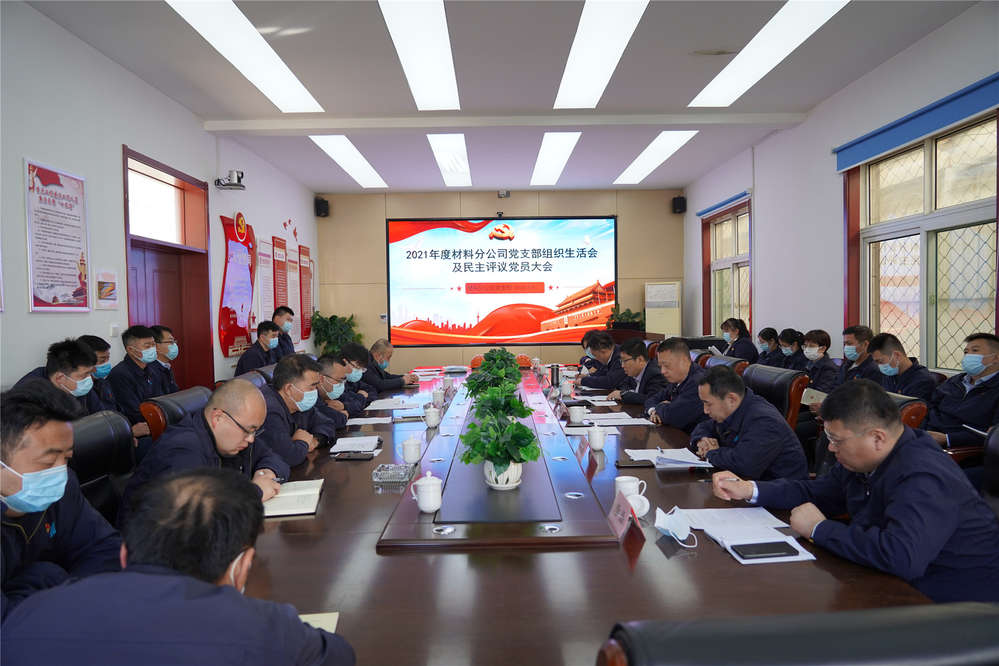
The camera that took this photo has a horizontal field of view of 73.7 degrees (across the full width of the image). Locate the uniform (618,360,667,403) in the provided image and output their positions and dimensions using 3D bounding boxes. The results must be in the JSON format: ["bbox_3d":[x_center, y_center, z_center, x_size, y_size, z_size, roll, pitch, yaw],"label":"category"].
[{"bbox_3d":[1.053,0.463,4.670,0.540,0.580,0.520,-1,2,0],"label":"uniform"}]

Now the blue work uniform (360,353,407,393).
[{"bbox_3d":[-1.010,0.444,5.613,0.540,0.580,0.520,-1,2,0],"label":"blue work uniform"}]

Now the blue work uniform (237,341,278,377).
[{"bbox_3d":[-2.041,0.415,5.708,0.450,0.640,0.500,-1,2,0],"label":"blue work uniform"}]

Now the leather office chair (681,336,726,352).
[{"bbox_3d":[2.266,0.580,7.529,0.600,1.080,0.640,-1,2,0],"label":"leather office chair"}]

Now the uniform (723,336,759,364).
[{"bbox_3d":[2.217,0.341,6.171,0.450,0.600,0.460,-1,2,0],"label":"uniform"}]

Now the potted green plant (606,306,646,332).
[{"bbox_3d":[1.706,-0.210,9.016,0.510,0.350,0.360,-1,2,-1],"label":"potted green plant"}]

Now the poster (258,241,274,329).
[{"bbox_3d":[-2.860,-0.481,8.279,0.030,1.310,0.540,-1,2,-1],"label":"poster"}]

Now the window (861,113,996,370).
[{"bbox_3d":[3.124,-0.600,4.923,0.140,1.680,1.660,-1,2,-1],"label":"window"}]

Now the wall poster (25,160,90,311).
[{"bbox_3d":[-2.811,-0.587,4.274,0.025,0.900,0.582,-1,2,0],"label":"wall poster"}]

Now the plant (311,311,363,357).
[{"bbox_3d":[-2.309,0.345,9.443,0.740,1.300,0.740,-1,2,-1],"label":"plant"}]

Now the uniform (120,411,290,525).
[{"bbox_3d":[-1.055,0.556,2.369,0.510,0.600,0.560,-1,2,-6],"label":"uniform"}]

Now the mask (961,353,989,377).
[{"bbox_3d":[2.659,0.177,3.696,0.090,0.120,0.140,-1,2,-9],"label":"mask"}]

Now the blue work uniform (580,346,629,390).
[{"bbox_3d":[0.904,0.409,5.227,0.520,0.600,0.540,-1,2,-1],"label":"blue work uniform"}]

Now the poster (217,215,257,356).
[{"bbox_3d":[-2.760,-0.535,7.116,0.050,1.532,1.145,-1,2,-1],"label":"poster"}]

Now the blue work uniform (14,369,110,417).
[{"bbox_3d":[-1.972,0.487,2.990,0.550,0.640,0.520,-1,2,0],"label":"blue work uniform"}]

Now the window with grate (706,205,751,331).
[{"bbox_3d":[3.082,-0.755,8.937,0.140,1.680,1.660,-1,2,-1],"label":"window with grate"}]

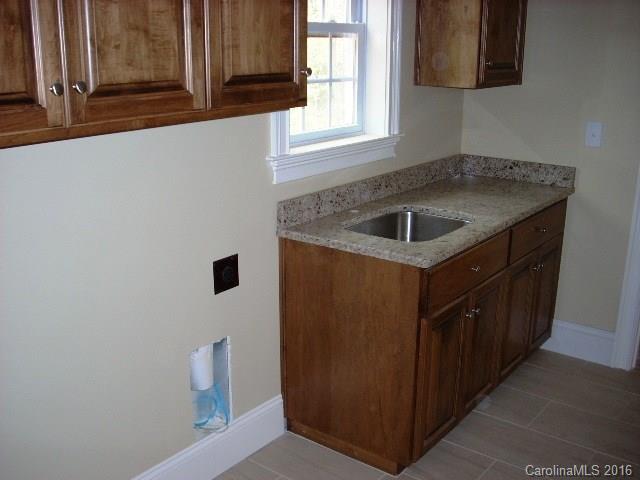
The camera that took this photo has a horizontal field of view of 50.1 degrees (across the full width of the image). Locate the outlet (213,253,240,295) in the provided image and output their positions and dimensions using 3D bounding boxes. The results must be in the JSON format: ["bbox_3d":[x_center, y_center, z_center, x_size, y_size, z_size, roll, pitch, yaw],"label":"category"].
[{"bbox_3d":[-0.337,0.123,2.445,0.010,0.120,0.123,12,19,35],"label":"outlet"}]

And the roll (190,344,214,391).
[{"bbox_3d":[-0.432,0.447,2.477,0.090,0.172,0.090,0,16,0],"label":"roll"}]

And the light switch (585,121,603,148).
[{"bbox_3d":[1.307,-0.502,3.270,0.073,0.117,0.012,12,20,36],"label":"light switch"}]

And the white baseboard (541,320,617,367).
[{"bbox_3d":[1.362,0.535,3.627,0.372,0.181,0.018,12,19,35],"label":"white baseboard"}]

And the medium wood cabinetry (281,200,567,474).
[{"bbox_3d":[0.563,0.286,3.207,0.617,0.866,1.522,12,19,35],"label":"medium wood cabinetry"}]

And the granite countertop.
[{"bbox_3d":[0.566,-0.190,3.050,0.641,0.134,1.560,12,19,35],"label":"granite countertop"}]

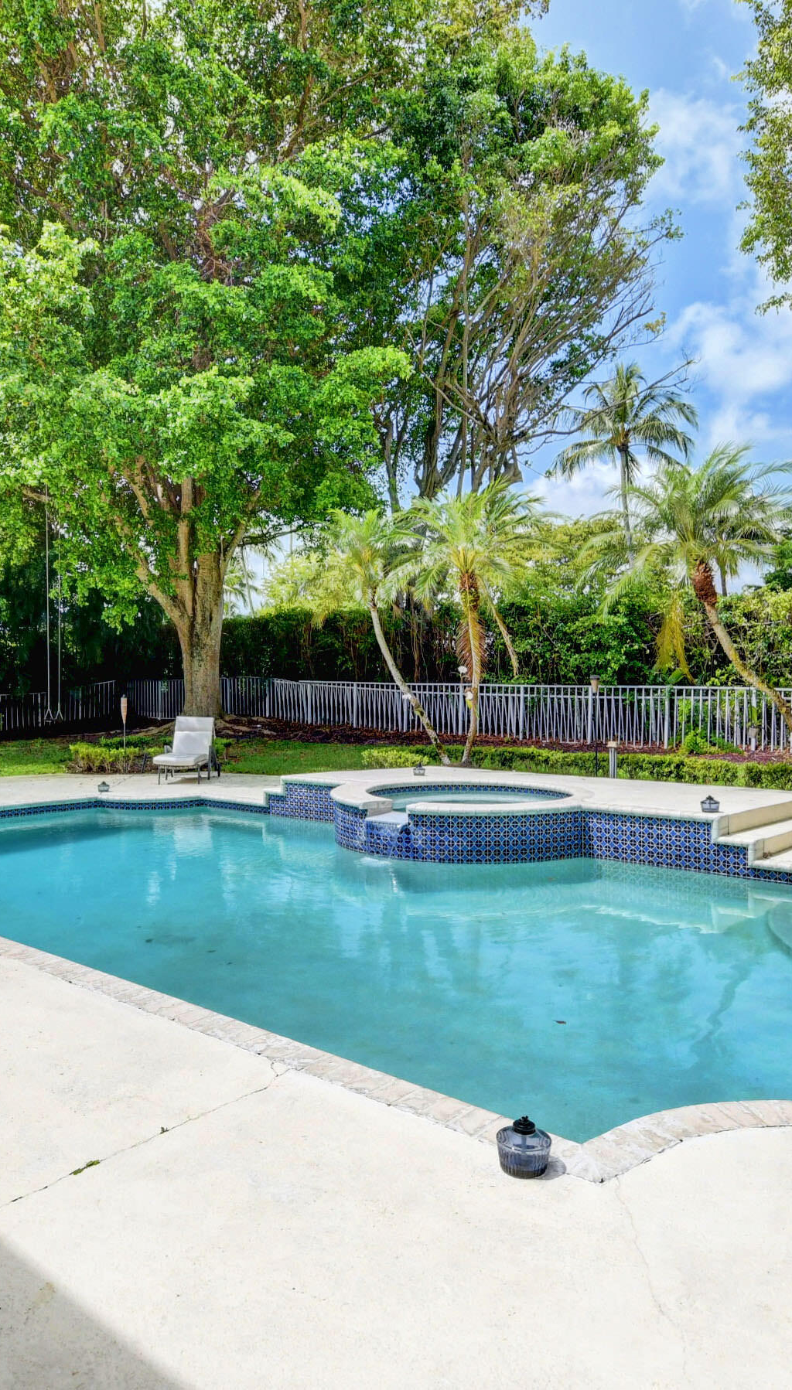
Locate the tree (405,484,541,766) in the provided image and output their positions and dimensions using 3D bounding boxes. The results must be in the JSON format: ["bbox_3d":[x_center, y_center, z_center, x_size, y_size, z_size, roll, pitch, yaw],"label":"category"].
[{"bbox_3d":[1.117,-1.056,12.800,1.969,4.201,2.100,0,0,0],"label":"tree"}]

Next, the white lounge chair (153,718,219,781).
[{"bbox_3d":[-3.208,0.840,13.520,0.680,0.950,1.600,0,0,-1],"label":"white lounge chair"}]

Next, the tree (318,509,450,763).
[{"bbox_3d":[-0.169,-0.871,12.900,1.960,3.798,1.800,0,0,0],"label":"tree"}]

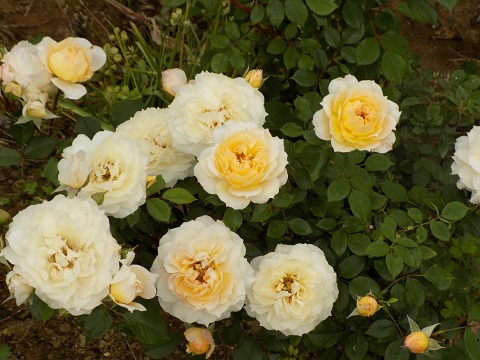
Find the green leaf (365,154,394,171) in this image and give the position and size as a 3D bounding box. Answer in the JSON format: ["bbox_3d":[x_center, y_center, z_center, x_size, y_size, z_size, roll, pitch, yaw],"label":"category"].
[{"bbox_3d":[0.154,-0.018,1.320,0.034,0.007,0.022,0,54,-4],"label":"green leaf"}]

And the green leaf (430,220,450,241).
[{"bbox_3d":[0.198,0.050,1.180,0.018,0.005,0.028,-38,72,-15],"label":"green leaf"}]

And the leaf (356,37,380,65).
[{"bbox_3d":[0.146,-0.146,1.350,0.024,0.008,0.042,36,71,15],"label":"leaf"}]

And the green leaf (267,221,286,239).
[{"bbox_3d":[0.036,0.049,1.180,0.024,0.005,0.019,-41,73,-16],"label":"green leaf"}]

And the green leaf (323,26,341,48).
[{"bbox_3d":[0.098,-0.153,1.280,0.017,0.005,0.028,-26,69,-11],"label":"green leaf"}]

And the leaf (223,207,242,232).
[{"bbox_3d":[-0.008,0.041,1.290,0.021,0.006,0.032,-3,62,-1],"label":"leaf"}]

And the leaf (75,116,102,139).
[{"bbox_3d":[-0.168,-0.055,1.320,0.025,0.006,0.039,-37,72,-14],"label":"leaf"}]

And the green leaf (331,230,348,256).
[{"bbox_3d":[0.099,0.063,1.180,0.016,0.005,0.028,-1,67,-1],"label":"green leaf"}]

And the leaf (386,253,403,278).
[{"bbox_3d":[0.152,0.085,1.180,0.016,0.008,0.025,-1,76,0],"label":"leaf"}]

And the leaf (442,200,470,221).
[{"bbox_3d":[0.222,0.033,1.220,0.030,0.008,0.022,-11,60,-6],"label":"leaf"}]

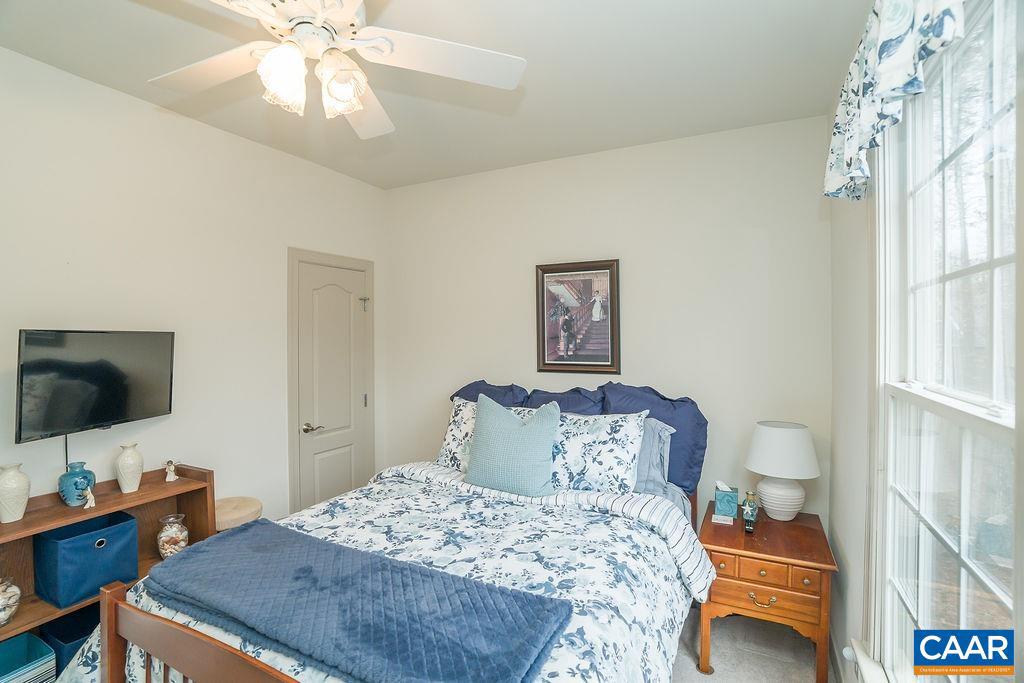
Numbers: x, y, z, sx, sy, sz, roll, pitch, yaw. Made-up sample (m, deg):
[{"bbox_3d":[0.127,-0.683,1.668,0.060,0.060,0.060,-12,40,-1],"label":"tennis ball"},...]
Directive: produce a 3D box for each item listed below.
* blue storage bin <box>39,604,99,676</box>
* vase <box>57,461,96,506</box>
[{"bbox_3d":[-1.809,1.326,1.970,0.250,0.265,0.260,0,1,28],"label":"blue storage bin"},{"bbox_3d":[-1.939,0.637,2.030,0.122,0.180,0.122,0,1,28],"label":"vase"}]

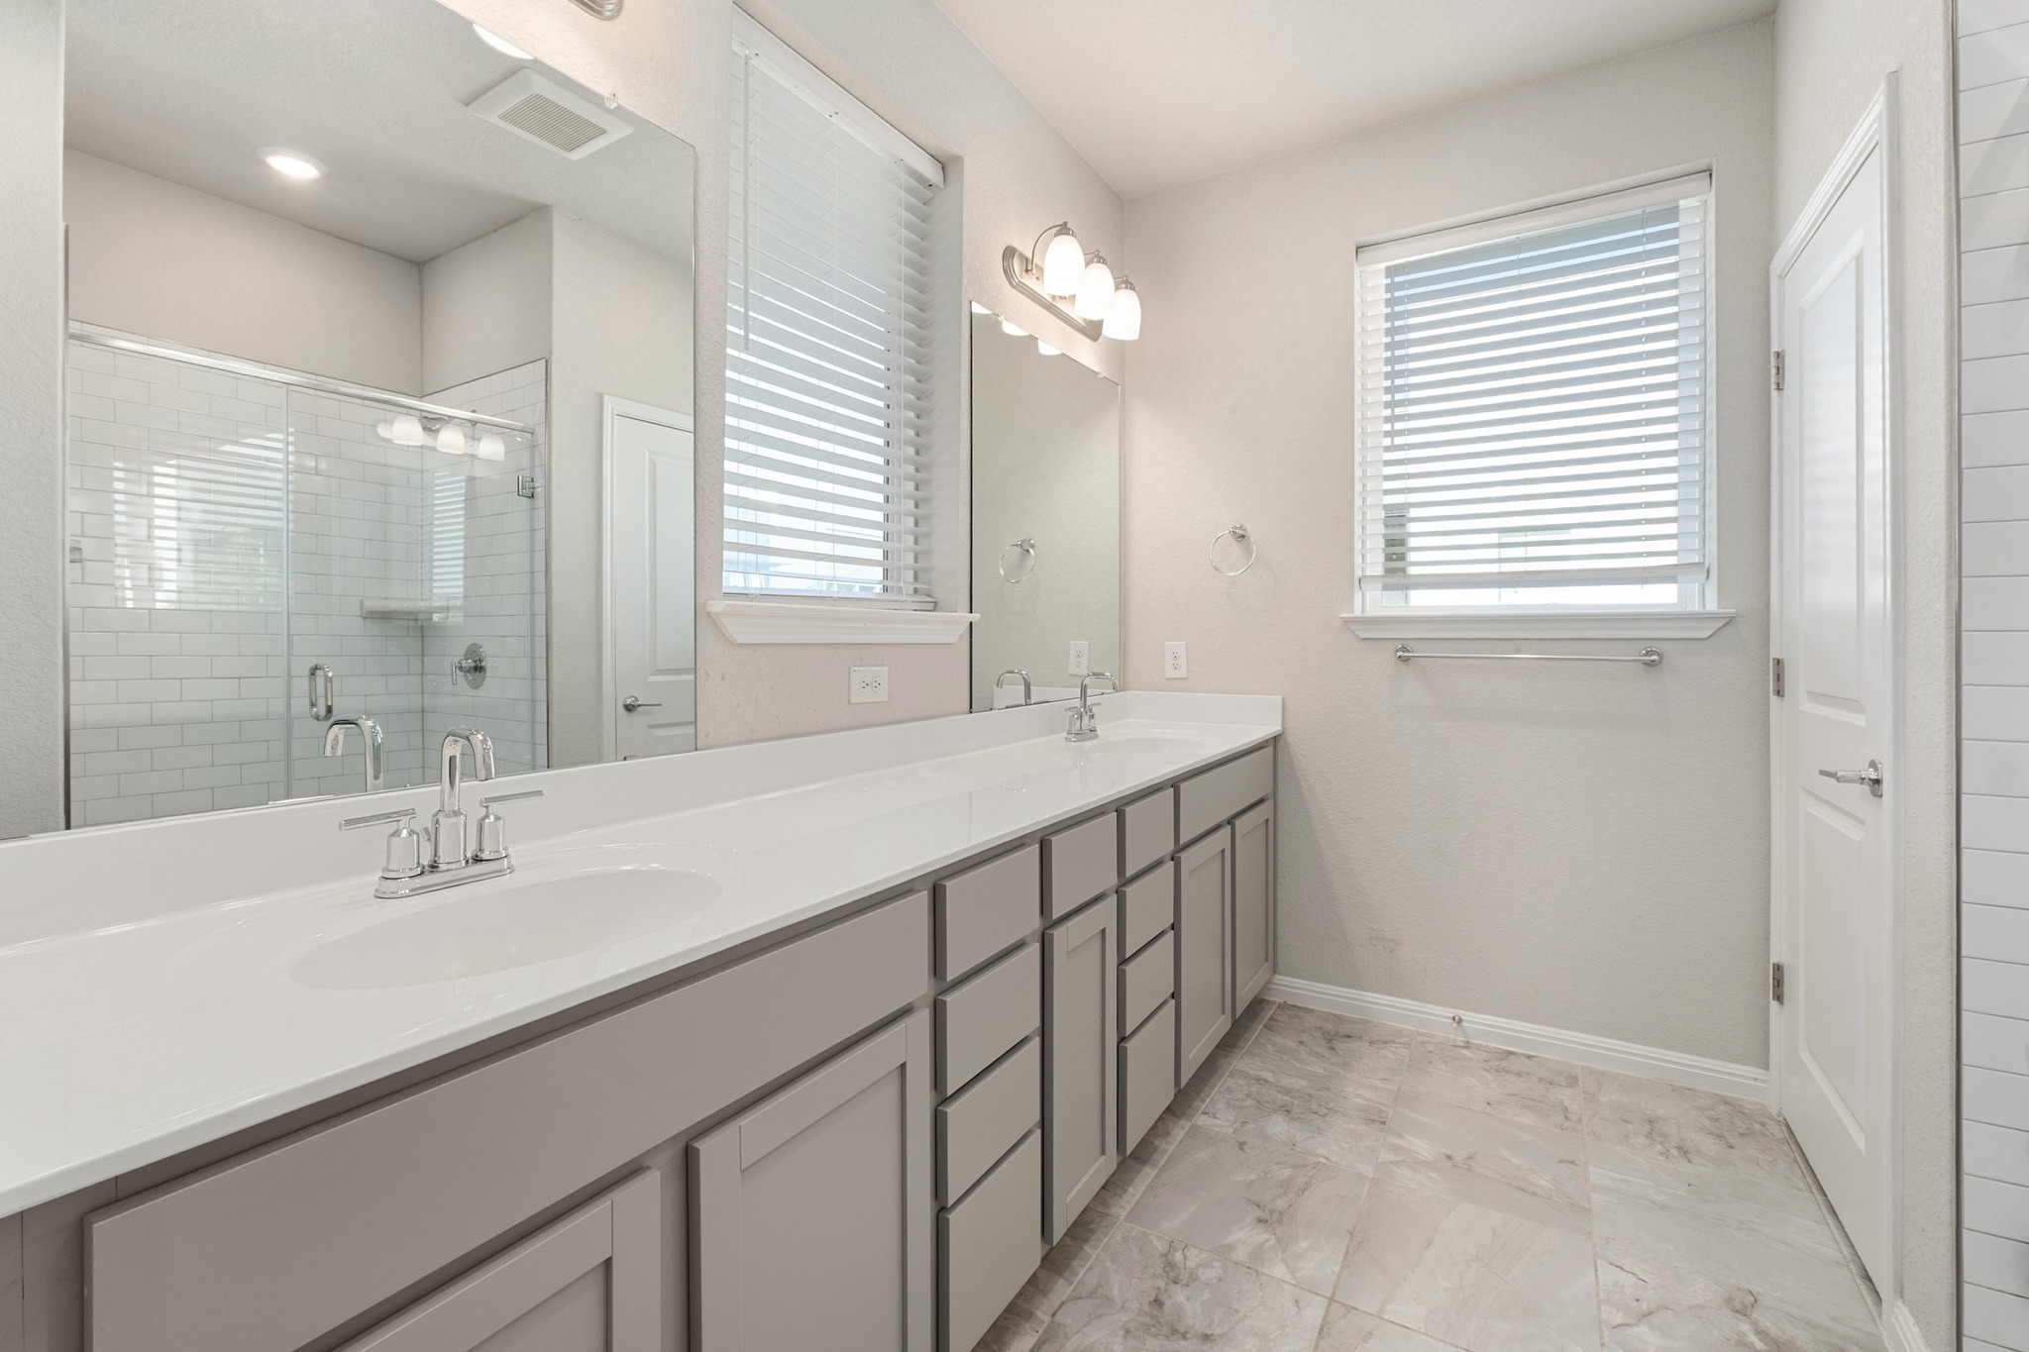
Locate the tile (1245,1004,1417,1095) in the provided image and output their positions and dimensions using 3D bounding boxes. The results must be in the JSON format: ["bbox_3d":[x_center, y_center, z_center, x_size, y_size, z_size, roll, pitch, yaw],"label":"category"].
[{"bbox_3d":[0.933,1.080,2.485,0.403,0.010,0.403,1,2,31],"label":"tile"}]

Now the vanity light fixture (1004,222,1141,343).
[{"bbox_3d":[0.224,-1.190,2.593,0.200,0.210,0.650,1,2,31],"label":"vanity light fixture"}]

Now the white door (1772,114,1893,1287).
[{"bbox_3d":[1.723,0.067,1.765,0.045,2.045,0.730,1,3,31],"label":"white door"}]

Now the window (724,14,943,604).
[{"bbox_3d":[-0.402,-0.728,1.875,0.090,1.140,0.740,1,3,31],"label":"window"}]

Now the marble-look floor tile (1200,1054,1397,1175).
[{"bbox_3d":[0.712,1.085,2.121,0.405,0.010,0.405,1,3,30],"label":"marble-look floor tile"}]

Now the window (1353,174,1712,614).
[{"bbox_3d":[1.474,-0.767,2.471,0.880,1.140,0.100,1,2,31],"label":"window"}]

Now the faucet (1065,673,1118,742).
[{"bbox_3d":[0.249,0.091,2.538,0.145,0.195,0.235,1,2,31],"label":"faucet"}]

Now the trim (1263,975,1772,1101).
[{"bbox_3d":[1.357,1.026,2.434,1.250,0.082,0.016,1,3,30],"label":"trim"}]

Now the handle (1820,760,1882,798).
[{"bbox_3d":[1.541,0.189,1.559,0.060,0.070,0.140,1,3,31],"label":"handle"}]

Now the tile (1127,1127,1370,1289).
[{"bbox_3d":[0.506,1.107,1.792,0.403,0.010,0.403,1,2,31],"label":"tile"}]

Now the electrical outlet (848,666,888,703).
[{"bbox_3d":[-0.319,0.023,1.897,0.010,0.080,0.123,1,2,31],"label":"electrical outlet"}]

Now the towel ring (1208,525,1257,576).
[{"bbox_3d":[0.717,-0.410,2.770,0.155,0.175,0.065,1,3,30],"label":"towel ring"}]

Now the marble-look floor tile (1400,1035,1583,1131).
[{"bbox_3d":[1.268,1.079,2.262,0.405,0.010,0.405,1,3,30],"label":"marble-look floor tile"}]

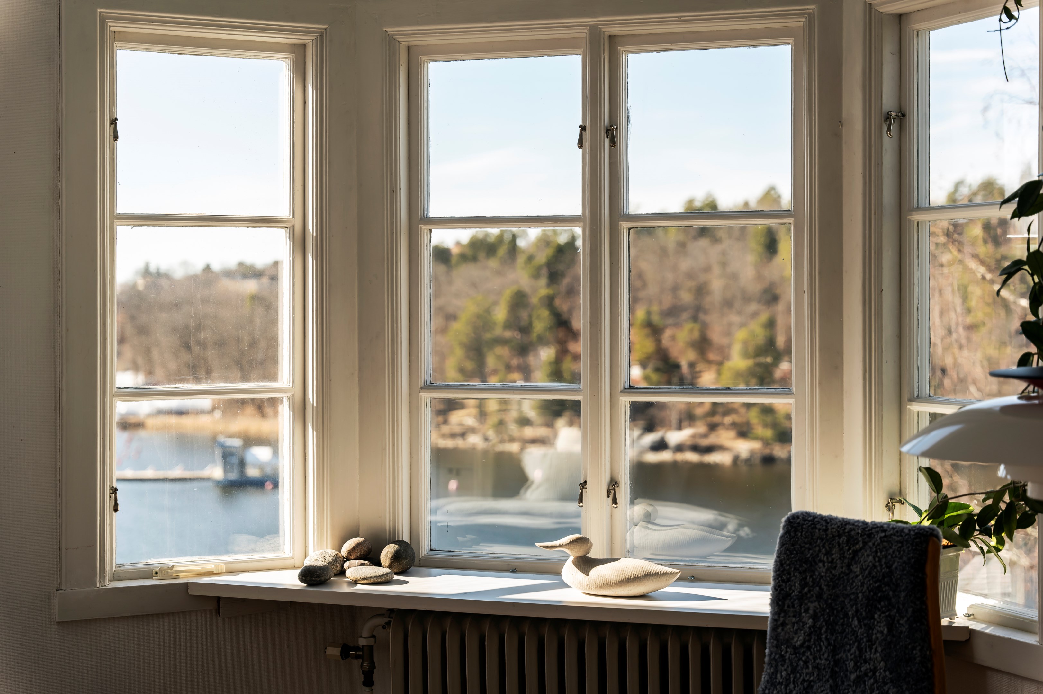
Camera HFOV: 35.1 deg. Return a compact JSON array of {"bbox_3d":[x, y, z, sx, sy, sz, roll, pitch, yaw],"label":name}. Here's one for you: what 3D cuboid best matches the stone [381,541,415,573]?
[{"bbox_3d":[-0.287,0.484,3.818,0.081,0.078,0.069,0,1,-4],"label":"stone"}]

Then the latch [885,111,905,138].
[{"bbox_3d":[0.782,-0.467,3.458,0.035,0.058,0.032,-1,2,-25],"label":"latch"}]

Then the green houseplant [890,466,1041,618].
[{"bbox_3d":[0.859,0.376,3.191,0.292,0.293,0.250,0,2,15],"label":"green houseplant"}]

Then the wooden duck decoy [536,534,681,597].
[{"bbox_3d":[0.183,0.468,3.536,0.320,0.127,0.115,0,2,17],"label":"wooden duck decoy"}]

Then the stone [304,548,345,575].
[{"bbox_3d":[-0.454,0.494,3.801,0.091,0.060,0.073,0,2,-7],"label":"stone"}]

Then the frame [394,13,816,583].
[{"bbox_3d":[0.172,-0.101,3.744,0.991,1.262,0.120,0,2,17],"label":"frame"}]

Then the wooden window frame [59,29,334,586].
[{"bbox_3d":[-0.738,-0.102,3.761,0.598,1.262,0.120,-1,2,-24],"label":"wooden window frame"}]

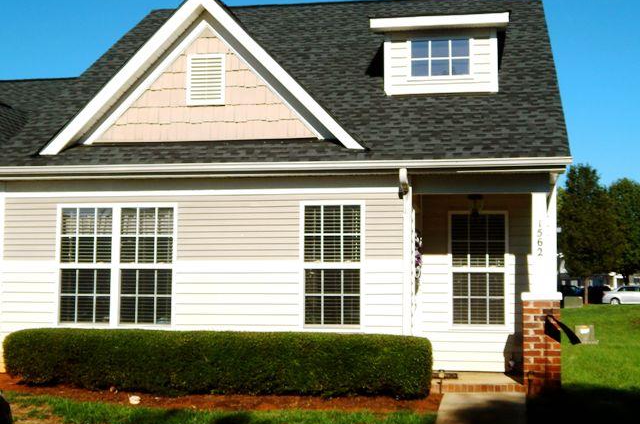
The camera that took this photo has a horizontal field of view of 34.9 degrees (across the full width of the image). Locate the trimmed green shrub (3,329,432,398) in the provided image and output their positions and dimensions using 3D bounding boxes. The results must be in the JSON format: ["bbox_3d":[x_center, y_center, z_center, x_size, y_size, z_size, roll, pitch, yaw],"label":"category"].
[{"bbox_3d":[-1.208,1.704,11.753,4.952,0.660,0.870,-1,-5,11],"label":"trimmed green shrub"}]

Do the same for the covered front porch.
[{"bbox_3d":[2.008,0.841,12.411,1.770,2.510,1.620,-1,-5,11],"label":"covered front porch"}]

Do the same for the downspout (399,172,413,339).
[{"bbox_3d":[1.001,0.736,11.783,0.106,2.467,0.410,-1,-5,11],"label":"downspout"}]

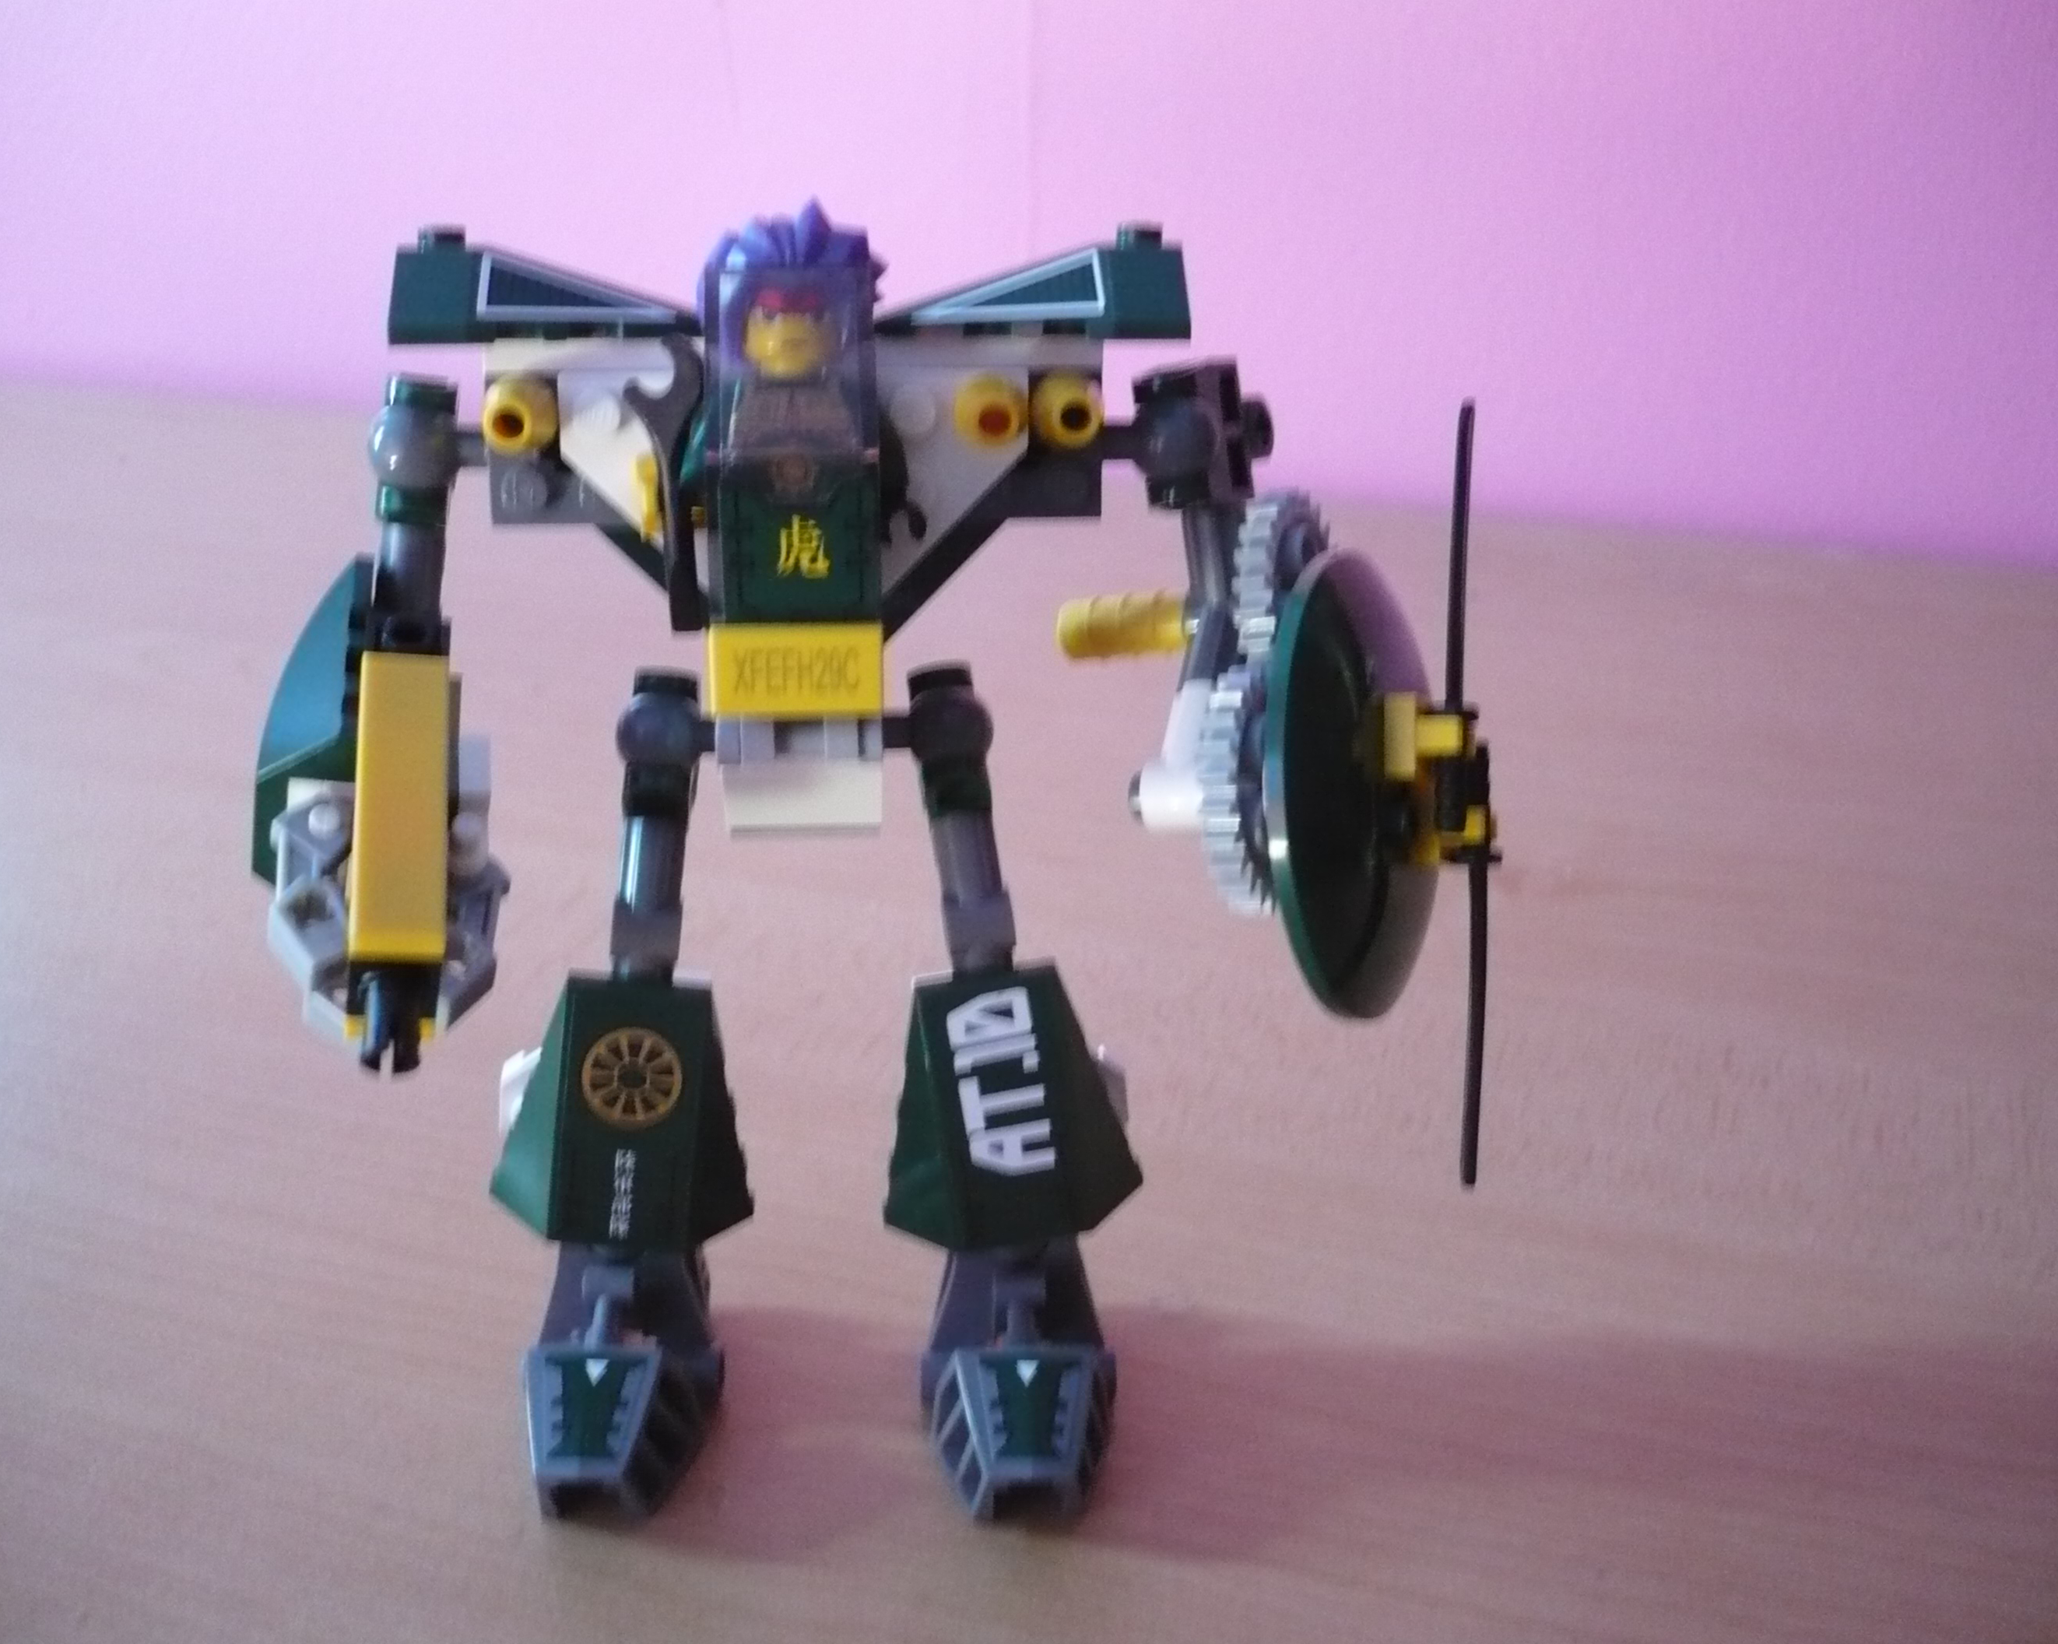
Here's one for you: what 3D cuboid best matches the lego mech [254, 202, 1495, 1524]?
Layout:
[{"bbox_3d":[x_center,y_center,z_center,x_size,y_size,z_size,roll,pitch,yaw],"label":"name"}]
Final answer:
[{"bbox_3d":[-0.014,0.009,0.230,0.121,0.143,0.082,-1,20,-3],"label":"lego mech"}]

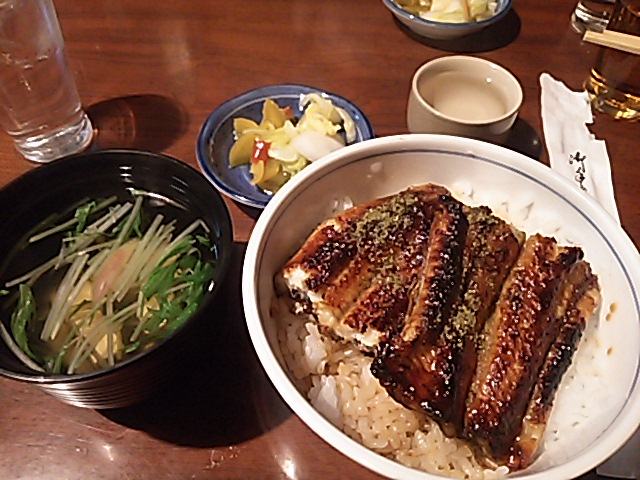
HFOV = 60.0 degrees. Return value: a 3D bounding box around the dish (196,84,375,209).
[{"bbox_3d":[-0.021,-0.051,0.356,0.111,0.032,0.111,1,53,-2],"label":"dish"}]

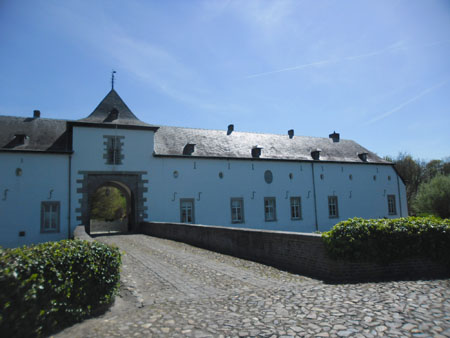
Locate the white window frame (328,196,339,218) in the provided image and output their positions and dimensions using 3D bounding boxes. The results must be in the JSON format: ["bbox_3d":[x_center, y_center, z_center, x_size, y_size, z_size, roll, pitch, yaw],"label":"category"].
[{"bbox_3d":[11.649,4.139,37.789,1.230,2.330,0.220,1,-8,-26],"label":"white window frame"}]

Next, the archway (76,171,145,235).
[{"bbox_3d":[-9.109,2.839,28.241,5.450,5.130,0.800,1,-8,-26],"label":"archway"}]

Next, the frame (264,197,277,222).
[{"bbox_3d":[4.451,3.995,34.335,1.290,2.430,0.220,1,-8,-26],"label":"frame"}]

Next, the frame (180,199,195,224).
[{"bbox_3d":[-3.259,3.797,30.642,1.230,2.380,0.220,1,-8,-26],"label":"frame"}]

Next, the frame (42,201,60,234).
[{"bbox_3d":[-12.904,3.589,26.017,1.230,2.280,0.220,1,-8,-26],"label":"frame"}]

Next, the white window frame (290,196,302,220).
[{"bbox_3d":[7.209,4.038,35.660,1.320,2.340,0.220,1,-8,-26],"label":"white window frame"}]

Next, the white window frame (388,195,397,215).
[{"bbox_3d":[19.840,4.314,41.717,1.220,2.380,0.220,1,-8,-26],"label":"white window frame"}]

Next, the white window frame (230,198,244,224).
[{"bbox_3d":[1.187,3.920,32.771,1.330,2.460,0.220,1,-8,-26],"label":"white window frame"}]

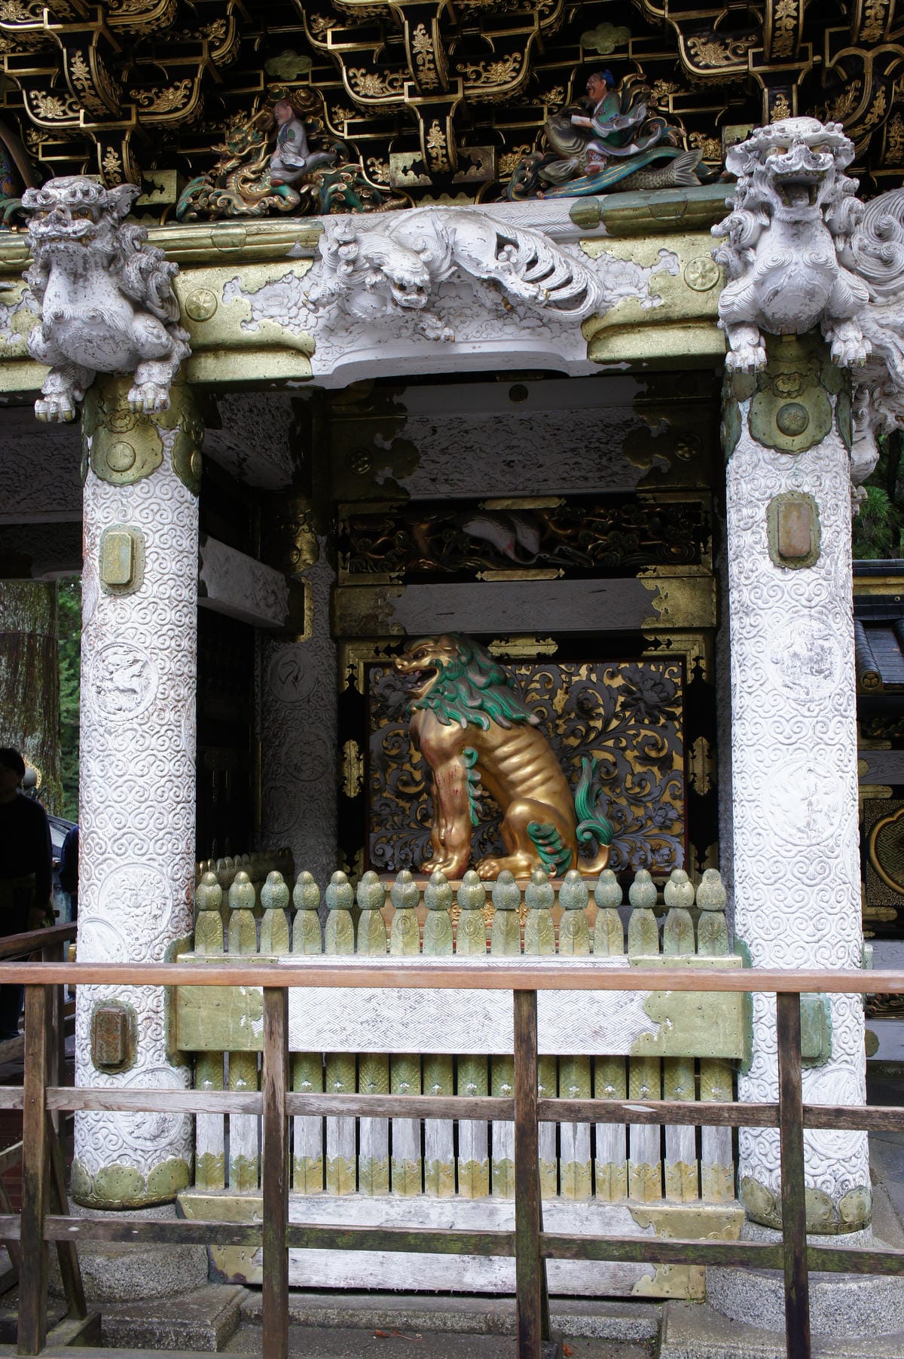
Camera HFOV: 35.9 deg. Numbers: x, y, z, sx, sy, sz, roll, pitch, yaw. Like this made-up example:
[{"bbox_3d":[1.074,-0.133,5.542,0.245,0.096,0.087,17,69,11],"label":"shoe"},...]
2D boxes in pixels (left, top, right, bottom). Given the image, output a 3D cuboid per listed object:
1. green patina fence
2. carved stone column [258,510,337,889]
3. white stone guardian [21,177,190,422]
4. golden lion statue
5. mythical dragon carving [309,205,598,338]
[{"bbox_3d":[0.015,1.241,4.400,1.775,1.275,0.180,-1,-4,8],"label":"green patina fence"},{"bbox_3d":[-0.736,0.553,6.680,0.380,2.490,0.380,-1,-4,8],"label":"carved stone column"},{"bbox_3d":[-1.096,-1.150,4.335,0.430,0.700,0.460,-1,-4,8],"label":"white stone guardian"},{"bbox_3d":[0.198,0.296,5.486,0.856,0.958,0.390,-1,-4,8],"label":"golden lion statue"},{"bbox_3d":[-0.009,-1.266,4.317,0.954,0.391,0.220,-1,-4,8],"label":"mythical dragon carving"}]

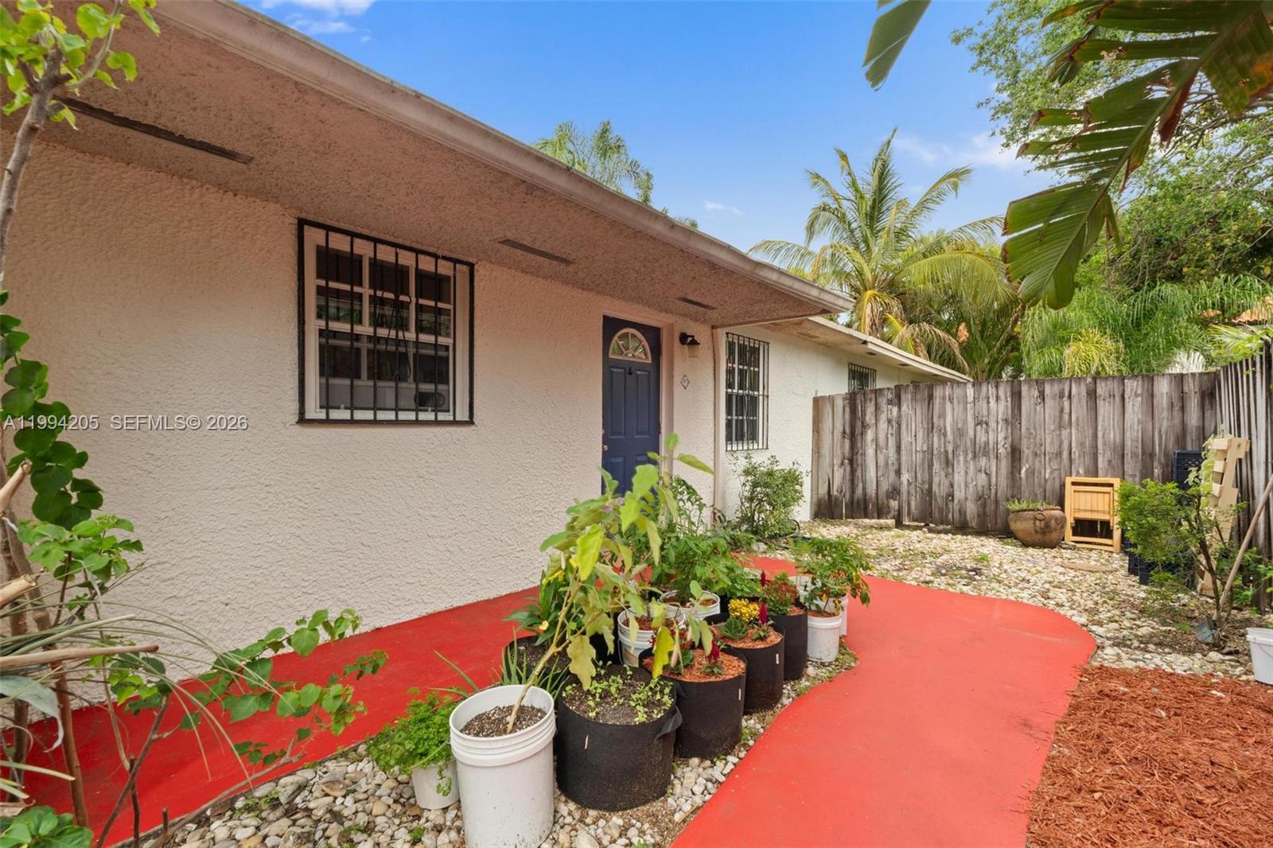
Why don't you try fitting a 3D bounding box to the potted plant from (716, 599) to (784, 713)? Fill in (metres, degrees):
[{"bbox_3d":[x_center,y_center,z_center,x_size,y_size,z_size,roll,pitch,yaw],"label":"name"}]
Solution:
[{"bbox_3d":[0.487,1.004,2.400,0.360,0.420,0.360,0,0,0],"label":"potted plant"}]

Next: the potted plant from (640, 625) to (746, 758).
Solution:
[{"bbox_3d":[0.235,1.010,2.130,0.420,0.440,0.410,0,0,0],"label":"potted plant"}]

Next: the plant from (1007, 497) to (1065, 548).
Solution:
[{"bbox_3d":[4.140,1.030,5.480,0.600,0.510,0.600,0,0,0],"label":"plant"}]

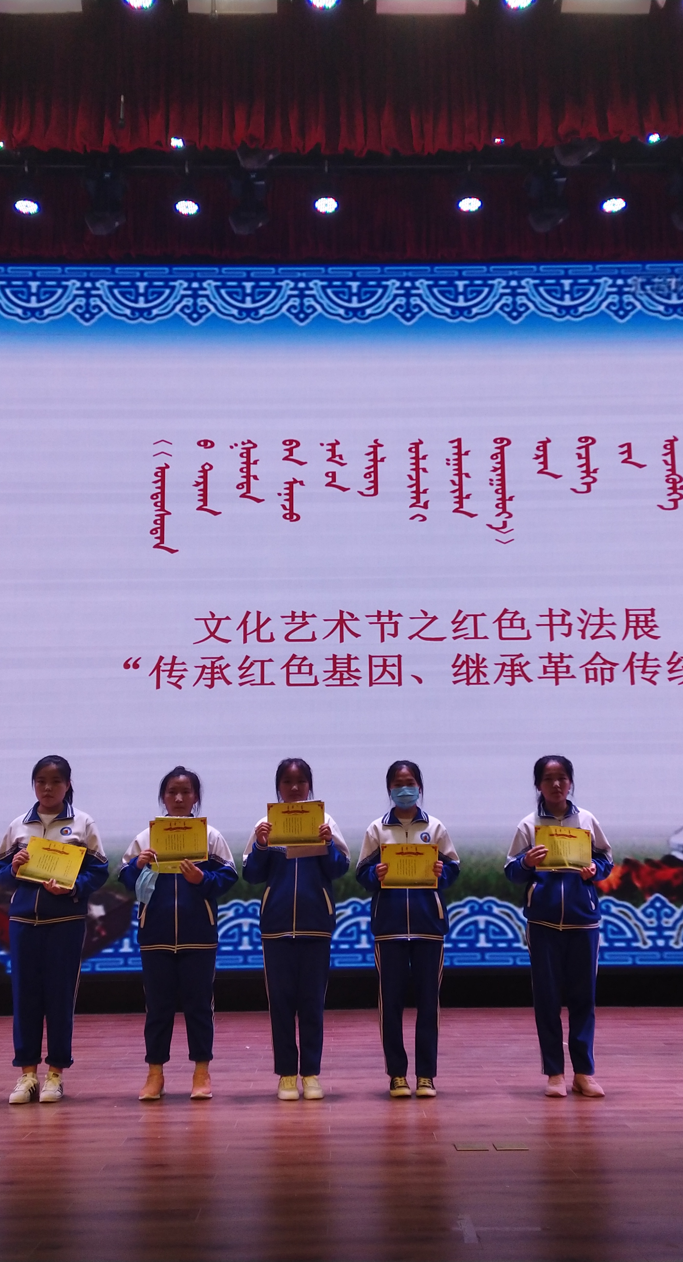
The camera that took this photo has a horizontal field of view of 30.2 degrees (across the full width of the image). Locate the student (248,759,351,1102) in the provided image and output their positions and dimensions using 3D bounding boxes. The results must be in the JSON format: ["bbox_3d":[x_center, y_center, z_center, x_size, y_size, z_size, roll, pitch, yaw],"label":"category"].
[{"bbox_3d":[-0.216,1.436,6.198,0.489,1.612,0.400,-1,-12,3],"label":"student"}]

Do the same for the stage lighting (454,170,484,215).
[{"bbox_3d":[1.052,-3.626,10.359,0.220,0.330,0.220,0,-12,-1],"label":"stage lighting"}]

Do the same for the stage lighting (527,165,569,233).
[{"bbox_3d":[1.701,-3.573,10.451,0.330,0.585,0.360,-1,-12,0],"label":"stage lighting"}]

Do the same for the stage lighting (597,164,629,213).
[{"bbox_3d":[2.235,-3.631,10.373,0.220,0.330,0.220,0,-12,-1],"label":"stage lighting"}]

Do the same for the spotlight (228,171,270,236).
[{"bbox_3d":[-0.751,-3.519,10.317,0.330,0.490,0.300,0,-12,-1],"label":"spotlight"}]

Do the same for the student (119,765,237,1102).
[{"bbox_3d":[-0.795,1.440,6.097,0.564,1.584,0.380,0,-12,-1],"label":"student"}]

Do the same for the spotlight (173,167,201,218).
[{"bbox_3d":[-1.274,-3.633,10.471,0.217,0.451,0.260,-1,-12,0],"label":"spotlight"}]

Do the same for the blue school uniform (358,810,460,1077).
[{"bbox_3d":[0.328,1.504,6.106,0.489,1.274,0.340,0,-12,-1],"label":"blue school uniform"}]

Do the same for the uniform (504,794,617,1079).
[{"bbox_3d":[1.056,1.455,6.052,0.522,1.295,0.340,0,-12,-1],"label":"uniform"}]

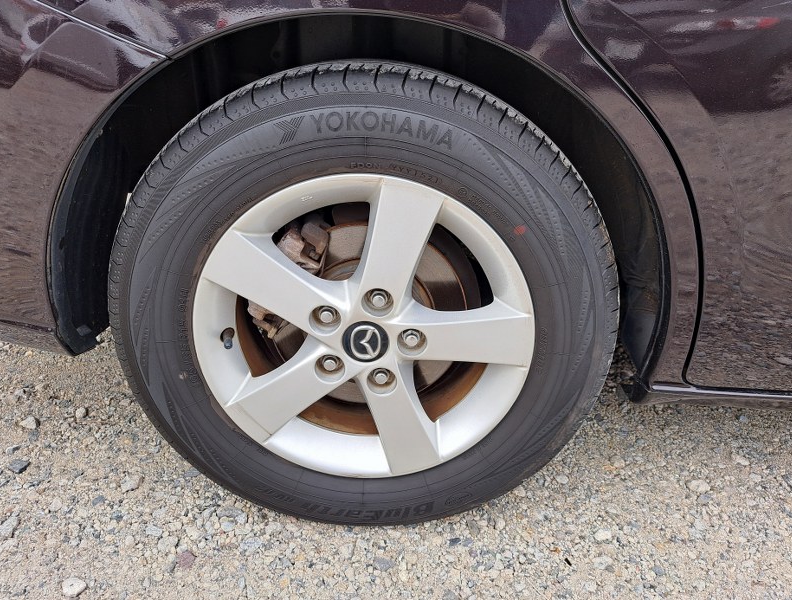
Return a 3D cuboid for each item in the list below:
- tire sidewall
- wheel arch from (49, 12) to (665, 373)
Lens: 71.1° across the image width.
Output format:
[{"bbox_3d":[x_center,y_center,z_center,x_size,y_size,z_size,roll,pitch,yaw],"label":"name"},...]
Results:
[{"bbox_3d":[-0.038,0.022,0.755,0.634,0.628,0.200,4,25,-1],"label":"tire sidewall"},{"bbox_3d":[-0.032,-0.133,0.691,0.720,0.390,0.220,4,25,-1],"label":"wheel arch"}]

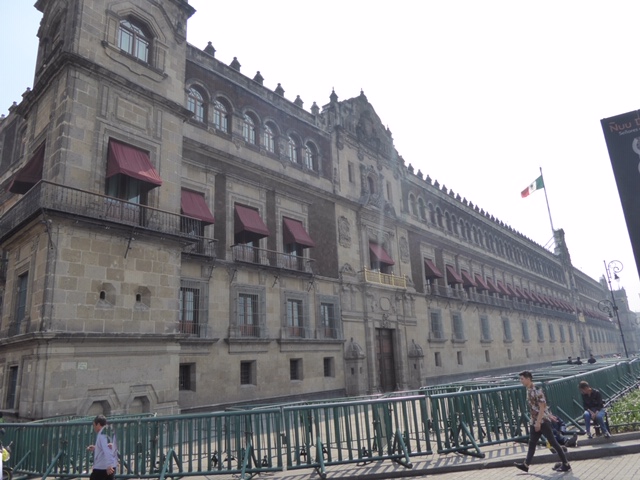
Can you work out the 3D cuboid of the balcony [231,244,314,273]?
[{"bbox_3d":[-2.483,1.325,26.900,0.640,1.000,6.330,-16,-19,36],"label":"balcony"}]

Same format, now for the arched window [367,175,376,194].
[{"bbox_3d":[4.445,-4.710,39.506,0.300,1.800,1.100,-15,-19,36],"label":"arched window"}]

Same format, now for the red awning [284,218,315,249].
[{"bbox_3d":[-1.361,-0.472,29.539,1.070,1.820,1.750,-14,-19,37],"label":"red awning"}]

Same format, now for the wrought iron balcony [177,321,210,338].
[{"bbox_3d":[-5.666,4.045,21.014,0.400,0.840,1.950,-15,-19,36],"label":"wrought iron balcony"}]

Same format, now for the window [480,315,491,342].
[{"bbox_3d":[19.293,10.291,53.825,0.300,2.850,2.200,-15,-19,36],"label":"window"}]

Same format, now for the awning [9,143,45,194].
[{"bbox_3d":[-11.615,-2.915,18.186,1.650,1.800,0.920,-15,-19,39],"label":"awning"}]

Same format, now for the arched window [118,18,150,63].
[{"bbox_3d":[-9.099,-9.945,22.777,0.350,2.200,1.670,-16,-19,36],"label":"arched window"}]

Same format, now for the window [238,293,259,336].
[{"bbox_3d":[-3.879,4.065,24.744,0.300,2.245,1.362,-16,-19,36],"label":"window"}]

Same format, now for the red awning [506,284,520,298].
[{"bbox_3d":[26.061,6.797,62.329,0.820,1.800,1.880,-16,-19,36],"label":"red awning"}]

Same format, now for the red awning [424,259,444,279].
[{"bbox_3d":[10.378,2.526,42.287,0.850,1.620,1.700,-15,-19,36],"label":"red awning"}]

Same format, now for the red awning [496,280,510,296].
[{"bbox_3d":[22.902,5.908,57.557,0.850,1.620,1.700,-15,-19,36],"label":"red awning"}]

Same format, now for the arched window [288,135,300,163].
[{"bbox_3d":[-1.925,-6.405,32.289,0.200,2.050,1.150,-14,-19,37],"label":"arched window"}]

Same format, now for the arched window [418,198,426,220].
[{"bbox_3d":[9.572,-2.855,44.124,0.320,2.148,1.334,-15,-19,36],"label":"arched window"}]

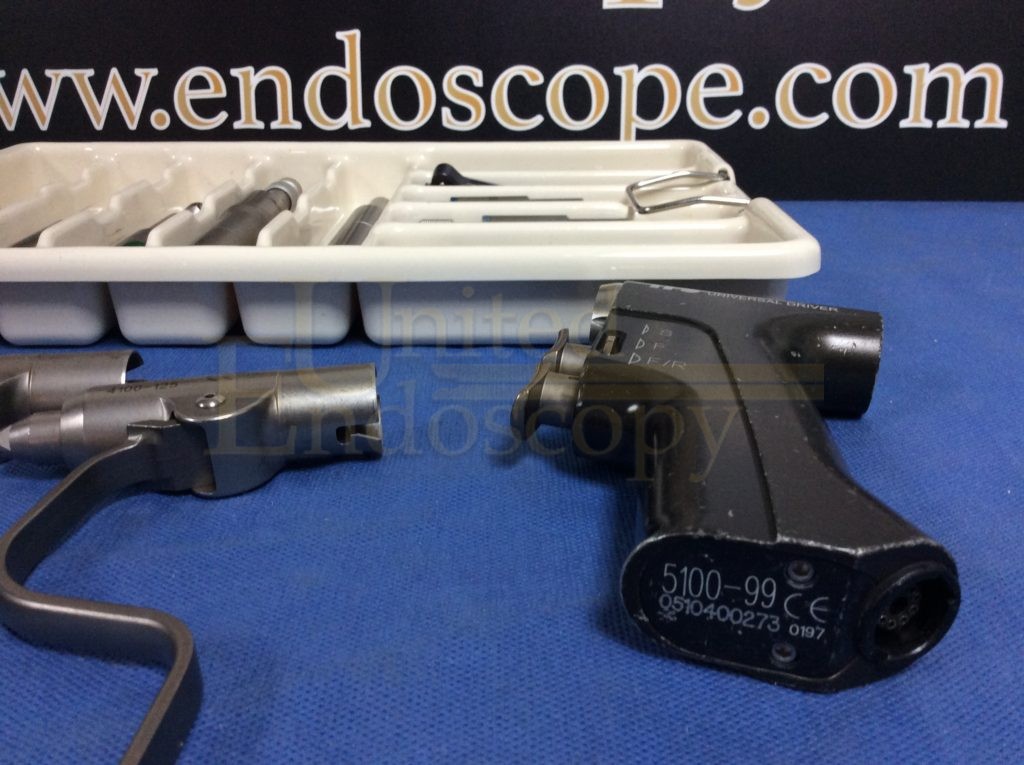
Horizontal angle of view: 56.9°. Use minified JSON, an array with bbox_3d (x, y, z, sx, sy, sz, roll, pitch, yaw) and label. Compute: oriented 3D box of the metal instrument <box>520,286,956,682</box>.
[{"bbox_3d":[0.045,0.011,0.211,0.092,0.029,0.120,8,28,15],"label":"metal instrument"}]

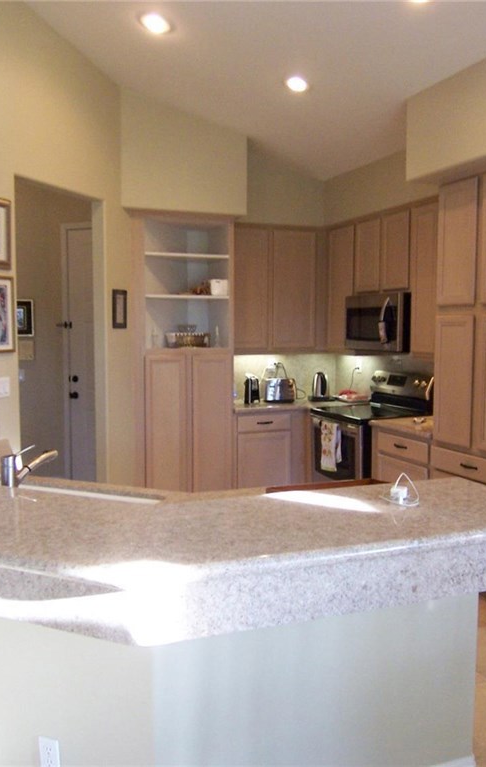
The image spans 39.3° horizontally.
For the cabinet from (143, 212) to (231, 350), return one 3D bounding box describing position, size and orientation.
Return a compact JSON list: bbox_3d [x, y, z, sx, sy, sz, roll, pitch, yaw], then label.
[{"bbox_3d":[-0.523,-0.784,5.437,0.752,1.014,0.543,-2,5,-23],"label":"cabinet"}]

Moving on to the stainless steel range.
[{"bbox_3d":[0.989,0.543,5.380,0.680,1.200,0.755,-2,5,-24],"label":"stainless steel range"}]

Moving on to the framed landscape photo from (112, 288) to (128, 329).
[{"bbox_3d":[-0.872,-0.525,4.828,0.020,0.268,0.205,2,5,21],"label":"framed landscape photo"}]

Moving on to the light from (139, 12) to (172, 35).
[{"bbox_3d":[-0.499,-2.063,3.888,0.175,0.040,0.175,13,-1,0],"label":"light"}]

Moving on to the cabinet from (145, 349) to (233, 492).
[{"bbox_3d":[-0.532,0.398,5.556,0.737,1.373,0.601,-2,5,-23],"label":"cabinet"}]

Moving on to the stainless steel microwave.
[{"bbox_3d":[1.159,-0.465,5.240,0.427,0.421,0.752,-2,5,-23],"label":"stainless steel microwave"}]

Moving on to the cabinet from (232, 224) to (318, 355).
[{"bbox_3d":[0.188,-0.805,5.936,0.890,1.070,0.330,-2,5,-24],"label":"cabinet"}]

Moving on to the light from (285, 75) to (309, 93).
[{"bbox_3d":[0.340,-1.870,4.228,0.165,0.040,0.165,13,-1,0],"label":"light"}]

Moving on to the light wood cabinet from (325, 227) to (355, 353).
[{"bbox_3d":[0.948,-0.798,5.804,0.330,1.080,0.450,-2,5,-24],"label":"light wood cabinet"}]

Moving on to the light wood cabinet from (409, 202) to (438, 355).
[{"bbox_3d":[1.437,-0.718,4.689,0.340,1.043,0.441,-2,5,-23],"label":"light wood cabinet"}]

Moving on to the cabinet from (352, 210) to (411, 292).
[{"bbox_3d":[1.200,-0.982,5.218,0.340,0.597,0.742,-2,5,-23],"label":"cabinet"}]

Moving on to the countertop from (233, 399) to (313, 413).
[{"bbox_3d":[0.181,0.203,5.850,0.825,0.044,0.640,-2,5,-23],"label":"countertop"}]

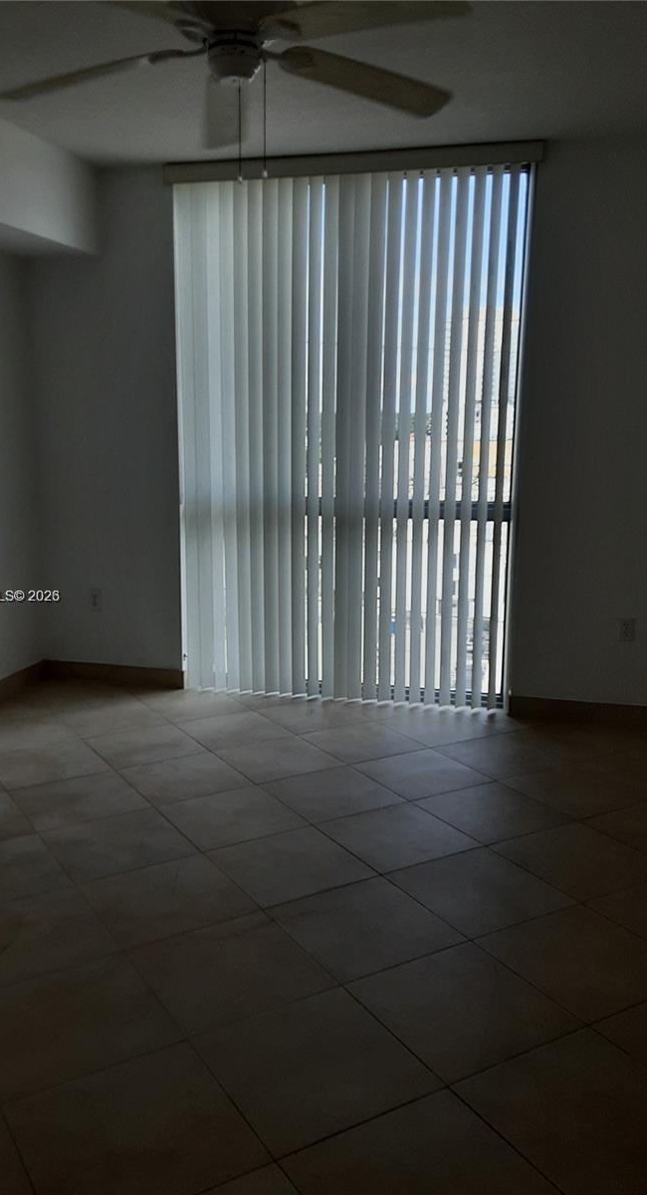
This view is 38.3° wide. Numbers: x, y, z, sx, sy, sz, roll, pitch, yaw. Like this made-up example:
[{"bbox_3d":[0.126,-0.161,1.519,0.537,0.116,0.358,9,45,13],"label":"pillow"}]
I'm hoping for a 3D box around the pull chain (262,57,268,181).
[{"bbox_3d":[-0.156,-1.274,2.486,0.012,0.300,0.012,3,11,13],"label":"pull chain"}]

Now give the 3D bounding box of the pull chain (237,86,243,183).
[{"bbox_3d":[-0.225,-1.246,2.502,0.012,0.253,0.012,3,11,13],"label":"pull chain"}]

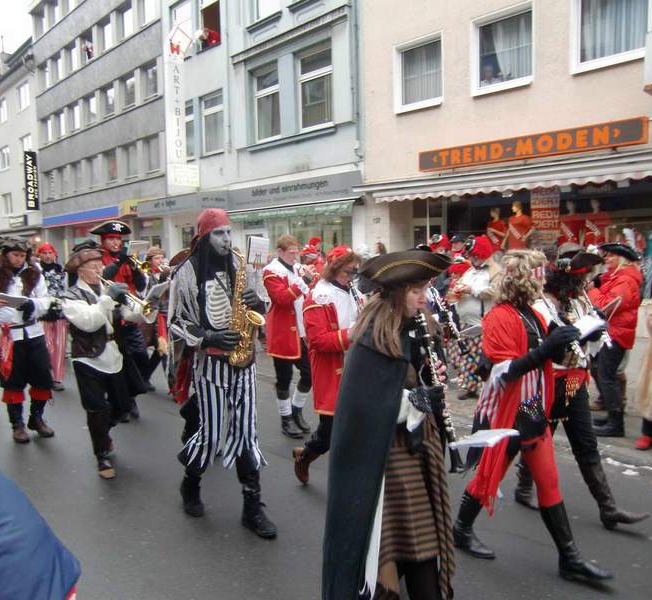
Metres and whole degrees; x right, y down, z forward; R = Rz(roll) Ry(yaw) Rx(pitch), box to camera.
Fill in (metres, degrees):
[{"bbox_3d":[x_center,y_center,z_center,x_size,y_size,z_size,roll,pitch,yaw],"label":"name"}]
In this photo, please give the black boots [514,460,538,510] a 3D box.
[{"bbox_3d":[1.279,1.154,3.470,0.260,0.340,0.110,3,6,37],"label":"black boots"}]

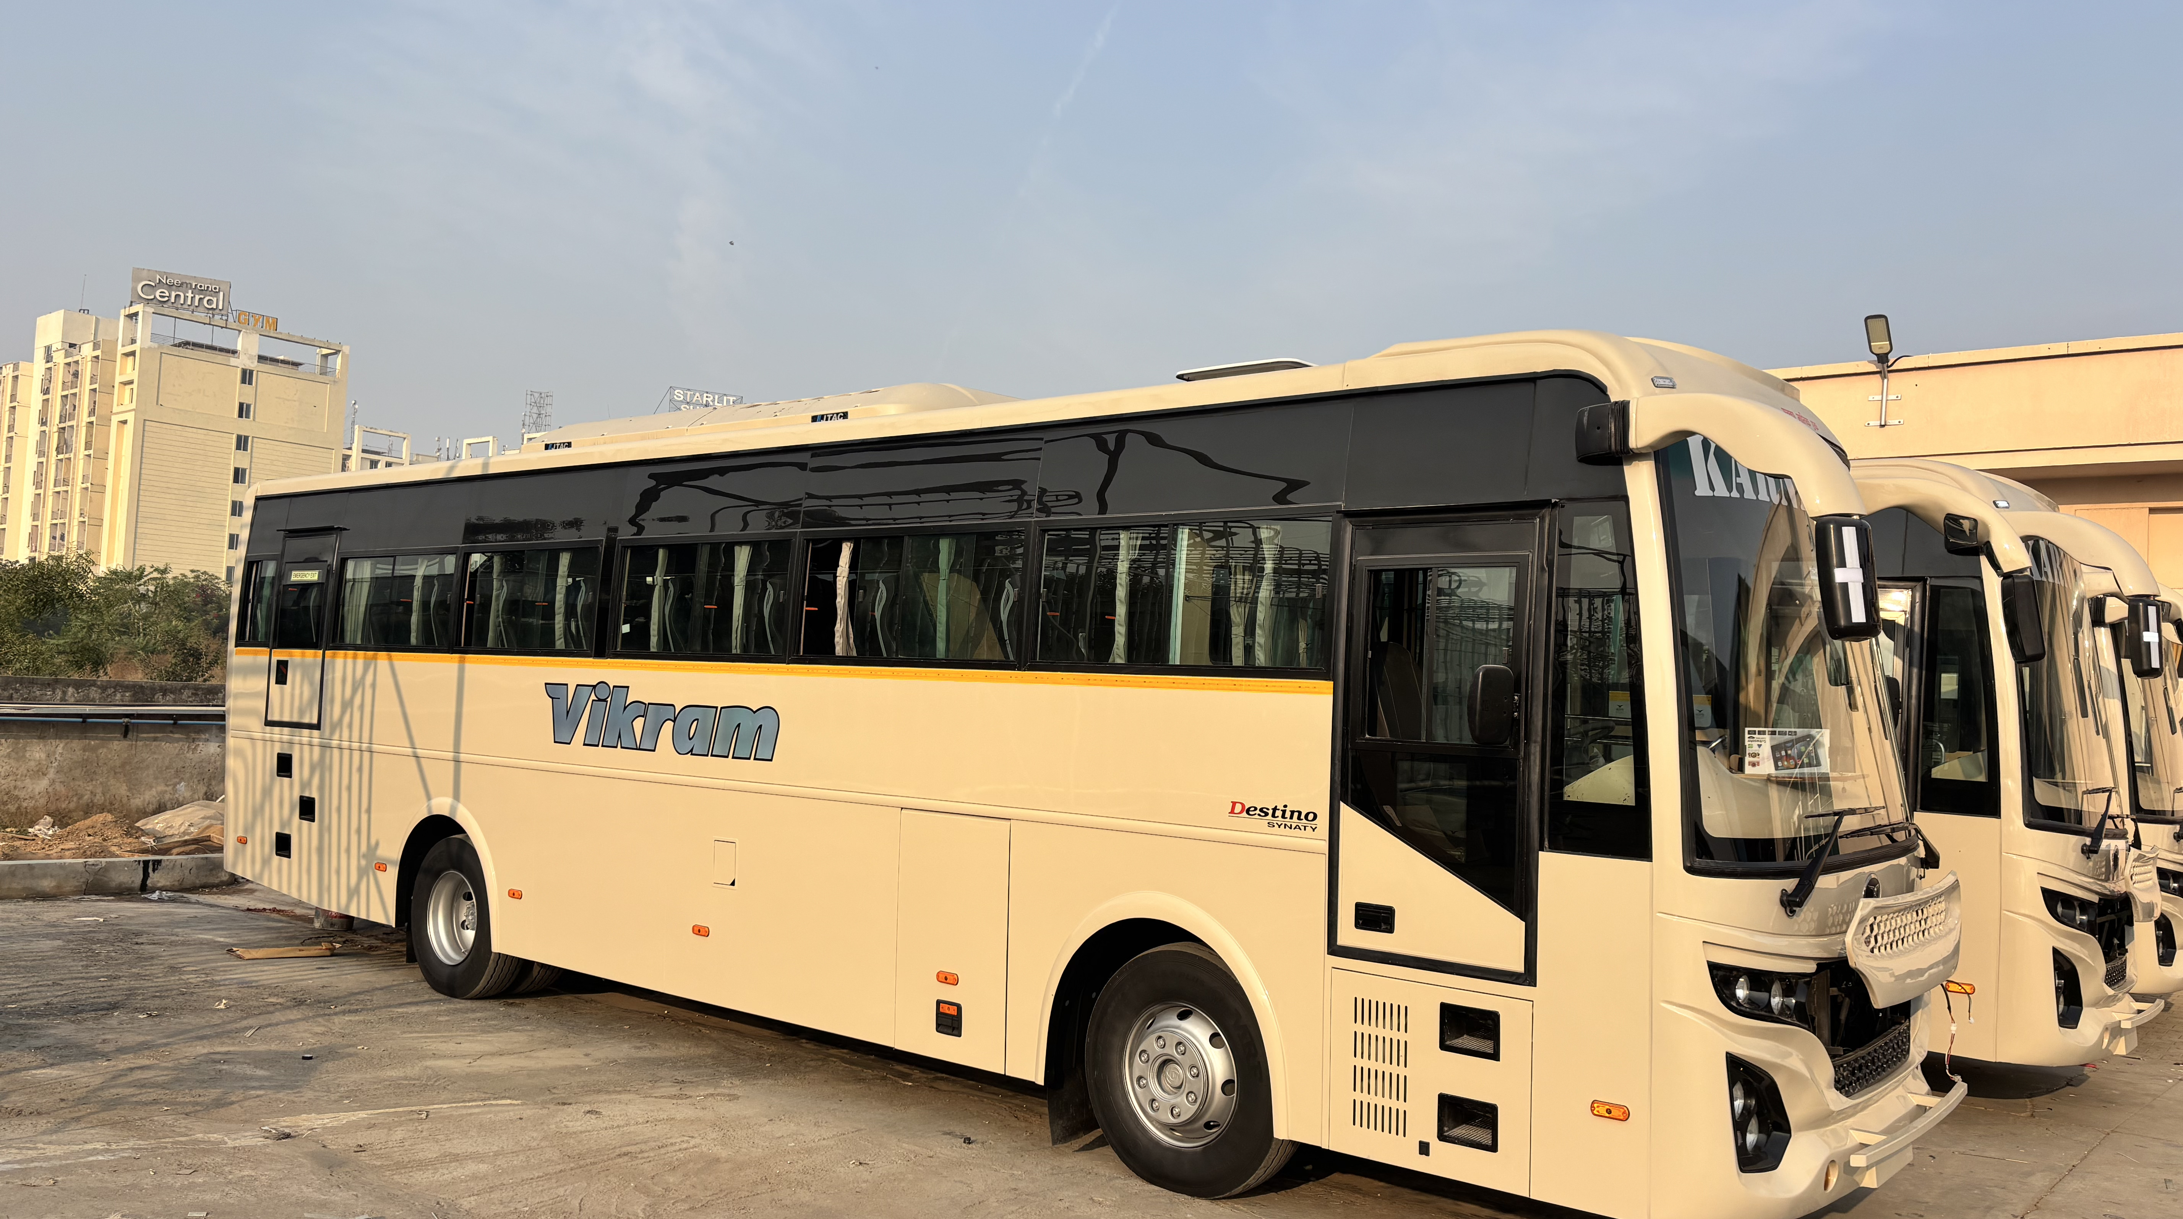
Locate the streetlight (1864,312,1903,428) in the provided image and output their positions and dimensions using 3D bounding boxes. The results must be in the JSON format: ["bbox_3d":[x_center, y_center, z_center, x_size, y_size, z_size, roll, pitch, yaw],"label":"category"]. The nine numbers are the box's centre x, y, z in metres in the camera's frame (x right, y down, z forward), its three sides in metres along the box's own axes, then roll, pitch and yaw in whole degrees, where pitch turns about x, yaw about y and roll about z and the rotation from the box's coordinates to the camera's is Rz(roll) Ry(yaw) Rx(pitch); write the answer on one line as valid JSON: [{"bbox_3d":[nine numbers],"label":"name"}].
[{"bbox_3d":[8.208,-2.482,17.093,0.380,1.087,0.460,0,-4,39],"label":"streetlight"}]

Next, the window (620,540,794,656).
[{"bbox_3d":[-2.225,-0.067,9.345,1.559,0.647,0.040,0,-4,39],"label":"window"}]

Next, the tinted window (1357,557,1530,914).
[{"bbox_3d":[1.358,0.470,6.455,0.757,1.360,0.040,0,-4,39],"label":"tinted window"}]

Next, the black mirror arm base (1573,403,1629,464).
[{"bbox_3d":[1.730,-0.597,5.543,0.130,0.185,0.150,0,-2,44],"label":"black mirror arm base"}]

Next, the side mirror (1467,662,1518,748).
[{"bbox_3d":[1.395,0.332,5.707,0.165,0.285,0.085,2,-2,-33],"label":"side mirror"}]

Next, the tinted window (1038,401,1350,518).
[{"bbox_3d":[0.394,-0.597,6.838,1.579,0.412,0.050,0,-10,39],"label":"tinted window"}]

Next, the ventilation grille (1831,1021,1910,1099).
[{"bbox_3d":[2.979,1.711,6.253,0.090,0.185,0.850,0,-2,39],"label":"ventilation grille"}]

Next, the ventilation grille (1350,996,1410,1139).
[{"bbox_3d":[1.148,1.824,6.541,0.269,0.521,0.030,0,-4,39],"label":"ventilation grille"}]

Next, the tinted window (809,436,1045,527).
[{"bbox_3d":[-0.891,-0.635,8.358,1.655,0.425,0.040,0,-10,39],"label":"tinted window"}]

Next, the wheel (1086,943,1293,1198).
[{"bbox_3d":[0.455,1.943,6.926,1.010,1.010,0.300,0,-2,39],"label":"wheel"}]

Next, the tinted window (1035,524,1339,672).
[{"bbox_3d":[0.341,-0.059,6.794,1.526,0.596,0.050,0,-6,39],"label":"tinted window"}]

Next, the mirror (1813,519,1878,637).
[{"bbox_3d":[2.290,-0.093,4.975,0.195,0.368,0.100,2,-9,-36],"label":"mirror"}]

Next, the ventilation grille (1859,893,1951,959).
[{"bbox_3d":[3.280,1.249,6.513,0.120,0.195,1.340,-8,-8,38],"label":"ventilation grille"}]

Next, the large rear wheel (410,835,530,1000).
[{"bbox_3d":[-3.901,1.940,10.381,1.010,1.010,0.300,0,-2,39],"label":"large rear wheel"}]

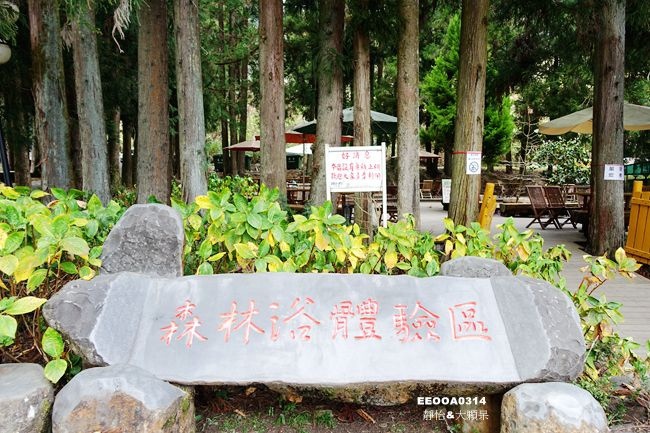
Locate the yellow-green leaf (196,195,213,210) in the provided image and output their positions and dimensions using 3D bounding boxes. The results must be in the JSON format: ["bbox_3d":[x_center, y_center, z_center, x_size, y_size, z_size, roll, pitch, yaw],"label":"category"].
[{"bbox_3d":[-0.771,-0.089,2.750,0.105,0.085,0.045,0,7,0],"label":"yellow-green leaf"}]

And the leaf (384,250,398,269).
[{"bbox_3d":[0.404,0.261,2.630,0.080,0.105,0.040,0,7,0],"label":"leaf"}]

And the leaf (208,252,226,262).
[{"bbox_3d":[-0.653,0.249,2.630,0.100,0.050,0.045,0,7,0],"label":"leaf"}]

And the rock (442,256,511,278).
[{"bbox_3d":[0.910,0.389,2.657,0.430,0.300,0.300,0,7,0],"label":"rock"}]

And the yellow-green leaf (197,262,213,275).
[{"bbox_3d":[-0.718,0.316,2.580,0.090,0.090,0.040,0,7,0],"label":"yellow-green leaf"}]

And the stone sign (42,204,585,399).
[{"bbox_3d":[-0.100,0.414,2.304,2.800,0.860,0.680,0,7,0],"label":"stone sign"}]

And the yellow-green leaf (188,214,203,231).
[{"bbox_3d":[-0.816,0.038,2.730,0.080,0.095,0.040,0,7,0],"label":"yellow-green leaf"}]

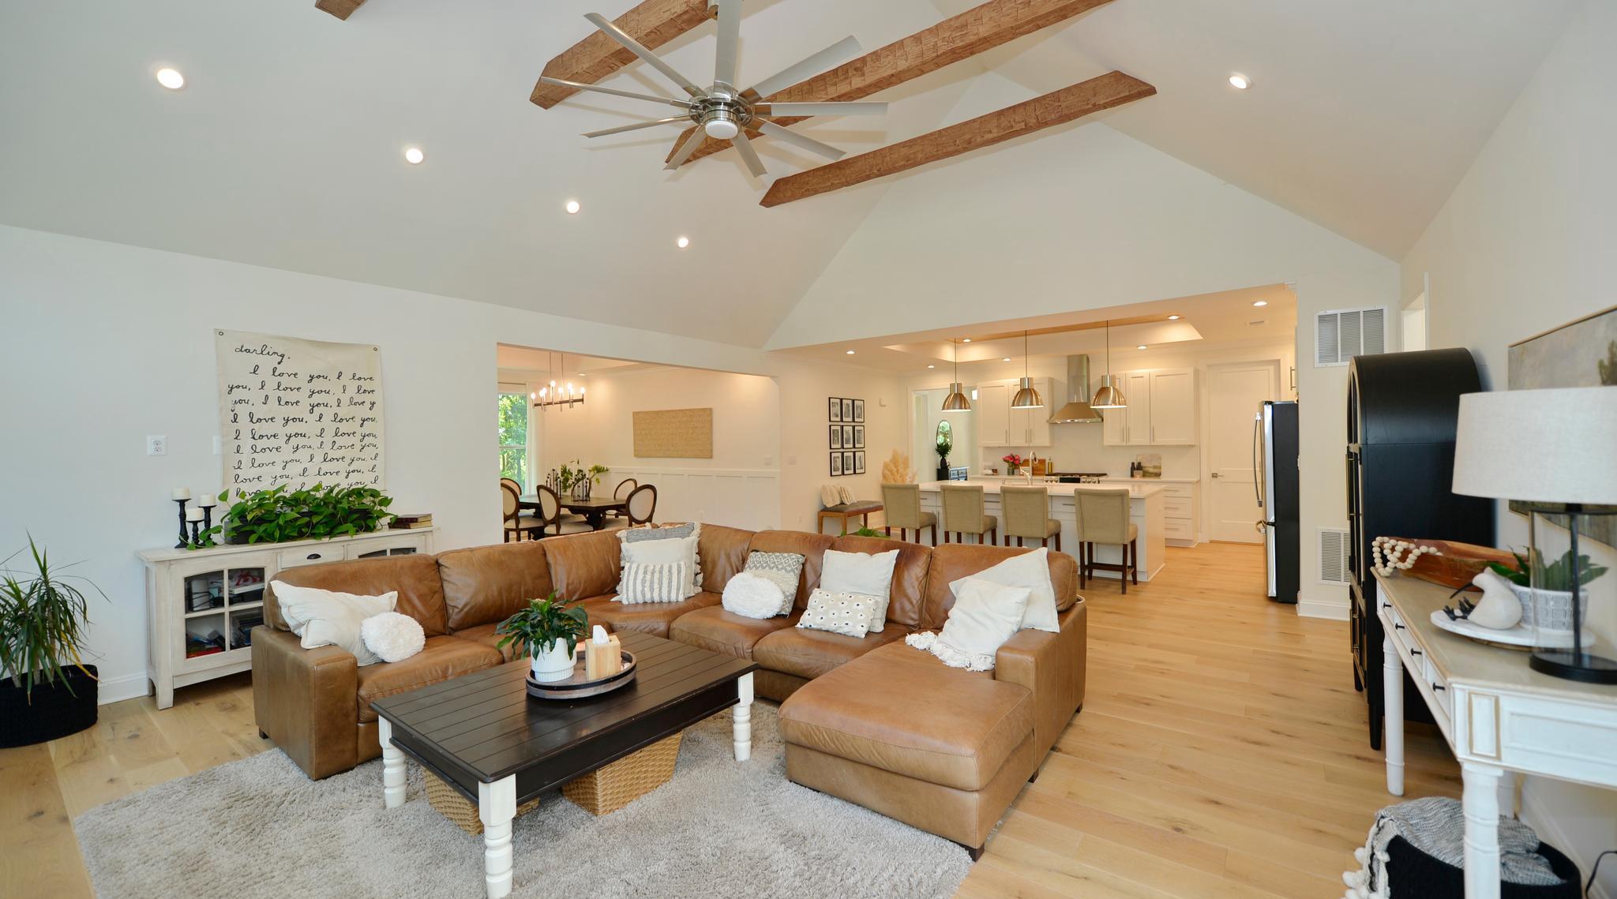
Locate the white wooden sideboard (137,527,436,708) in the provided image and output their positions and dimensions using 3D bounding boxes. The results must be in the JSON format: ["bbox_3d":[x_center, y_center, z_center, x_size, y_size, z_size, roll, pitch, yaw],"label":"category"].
[{"bbox_3d":[-3.372,1.038,4.188,0.425,0.865,1.466,-1,0,37],"label":"white wooden sideboard"}]

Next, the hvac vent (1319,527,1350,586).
[{"bbox_3d":[4.247,0.849,4.874,0.430,0.445,0.020,-1,0,37],"label":"hvac vent"}]

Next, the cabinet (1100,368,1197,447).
[{"bbox_3d":[4.910,-0.584,9.057,1.145,1.040,0.340,-1,1,36],"label":"cabinet"}]

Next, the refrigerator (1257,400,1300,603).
[{"bbox_3d":[4.710,0.471,5.838,0.860,1.780,0.910,-1,1,36],"label":"refrigerator"}]

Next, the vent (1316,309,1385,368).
[{"bbox_3d":[4.216,-0.866,4.882,0.430,0.435,0.020,-1,0,37],"label":"vent"}]

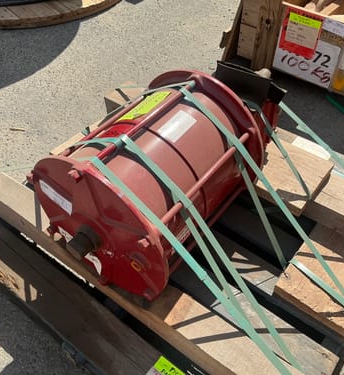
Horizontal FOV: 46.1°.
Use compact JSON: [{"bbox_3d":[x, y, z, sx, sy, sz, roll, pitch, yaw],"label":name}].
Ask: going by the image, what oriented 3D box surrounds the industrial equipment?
[{"bbox_3d":[-0.023,-0.052,1.110,0.441,0.435,0.615,30,55,25],"label":"industrial equipment"}]

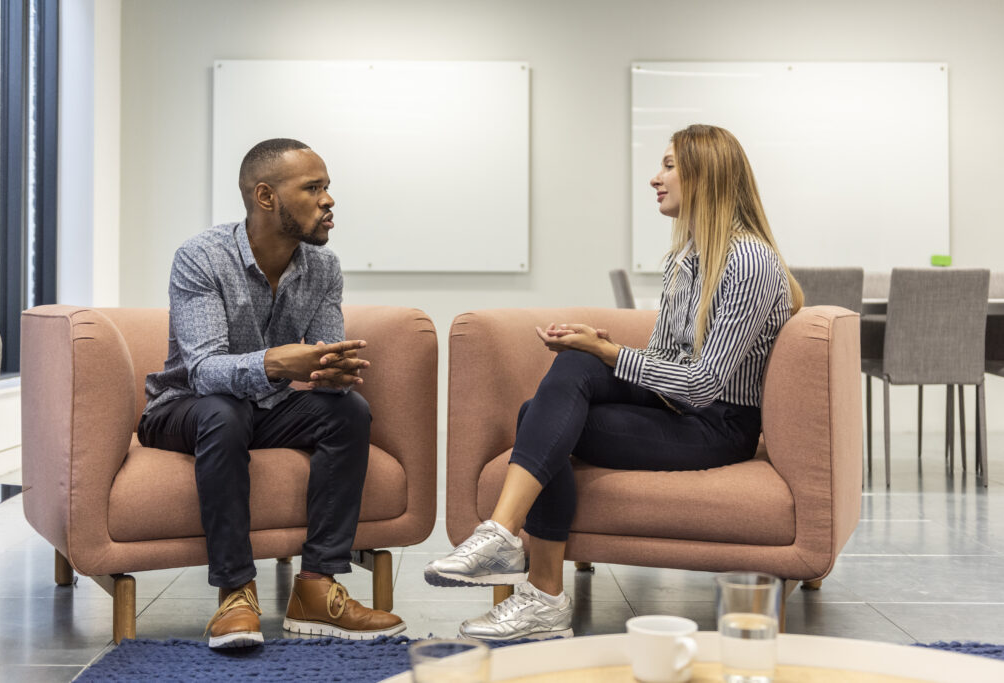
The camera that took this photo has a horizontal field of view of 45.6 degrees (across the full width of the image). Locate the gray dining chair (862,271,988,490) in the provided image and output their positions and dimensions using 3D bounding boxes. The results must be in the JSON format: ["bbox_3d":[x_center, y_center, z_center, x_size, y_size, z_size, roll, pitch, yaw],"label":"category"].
[{"bbox_3d":[1.755,0.147,5.020,0.420,0.880,0.540,0,2,0],"label":"gray dining chair"}]

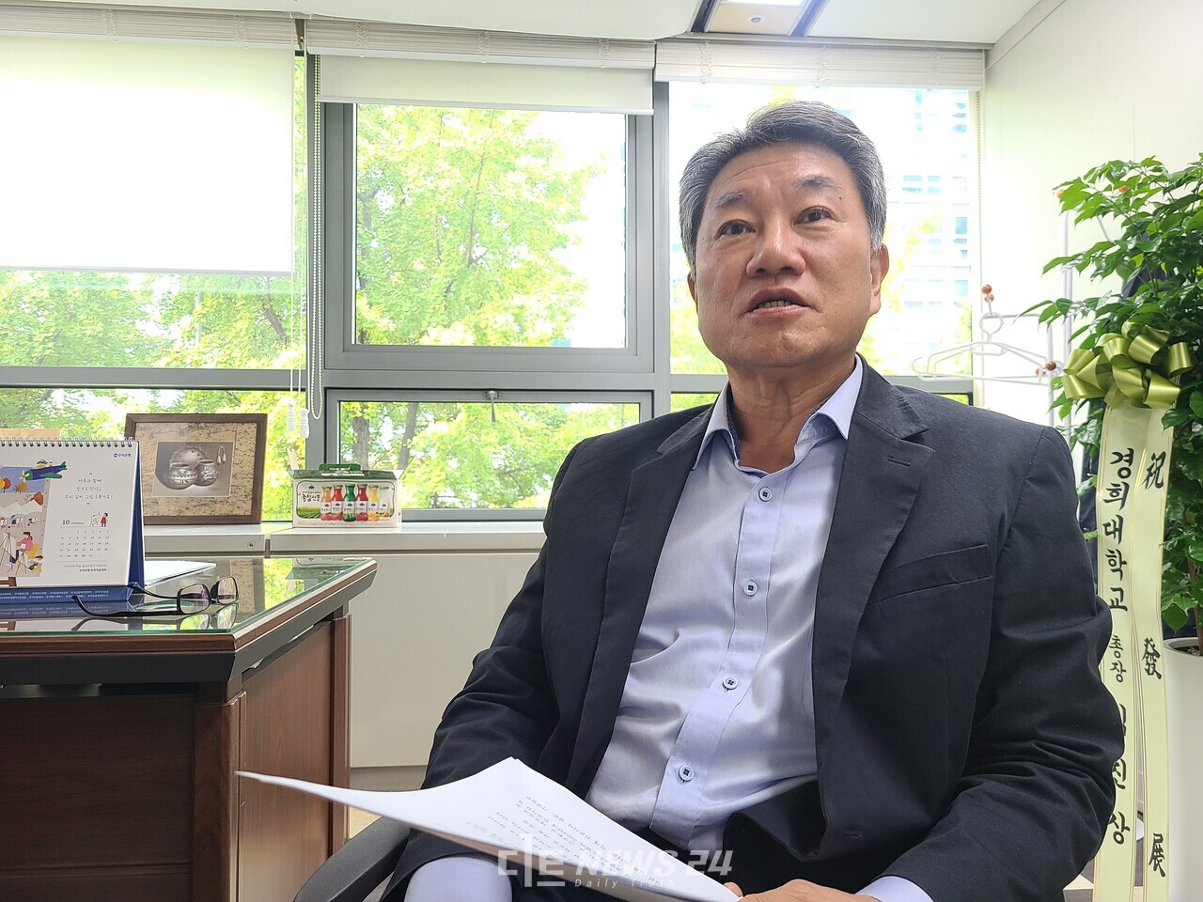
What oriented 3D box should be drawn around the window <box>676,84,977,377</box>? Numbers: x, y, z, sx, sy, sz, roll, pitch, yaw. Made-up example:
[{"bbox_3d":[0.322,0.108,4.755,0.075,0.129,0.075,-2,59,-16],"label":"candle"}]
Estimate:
[{"bbox_3d":[0.788,-0.795,3.200,1.119,1.084,0.090,0,-2,-5],"label":"window"}]

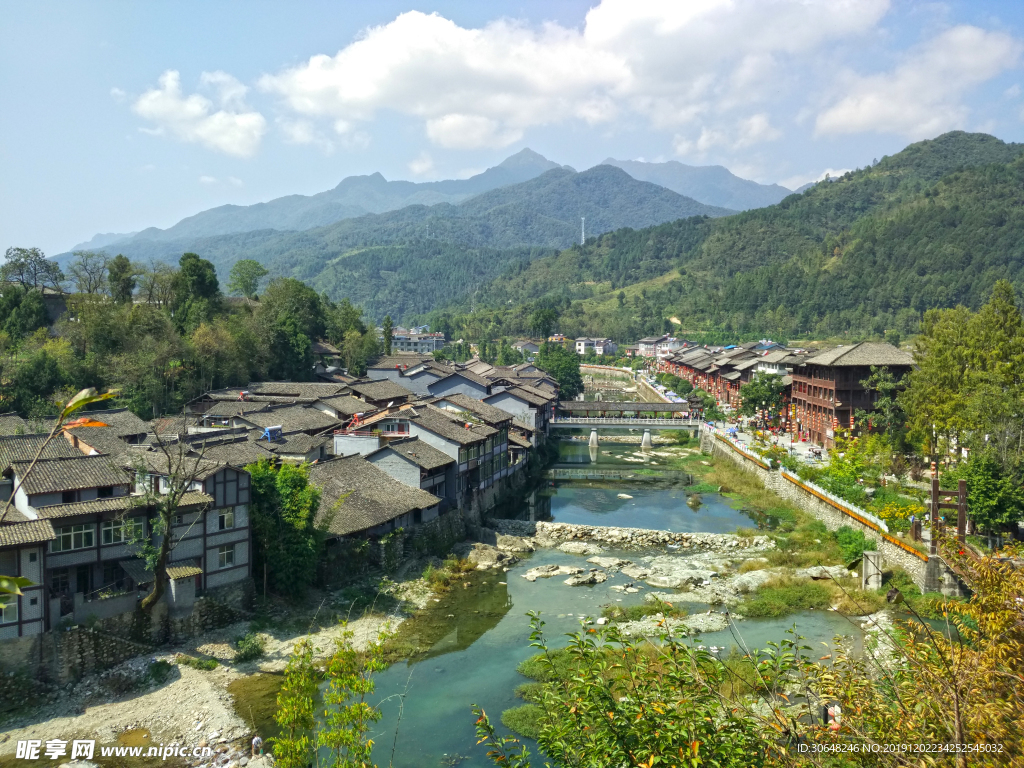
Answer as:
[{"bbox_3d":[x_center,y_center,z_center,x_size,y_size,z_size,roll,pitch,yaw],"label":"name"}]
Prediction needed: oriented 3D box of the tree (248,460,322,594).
[{"bbox_3d":[-18.710,11.840,73.000,6.200,11.430,5.800,0,3,0],"label":"tree"}]

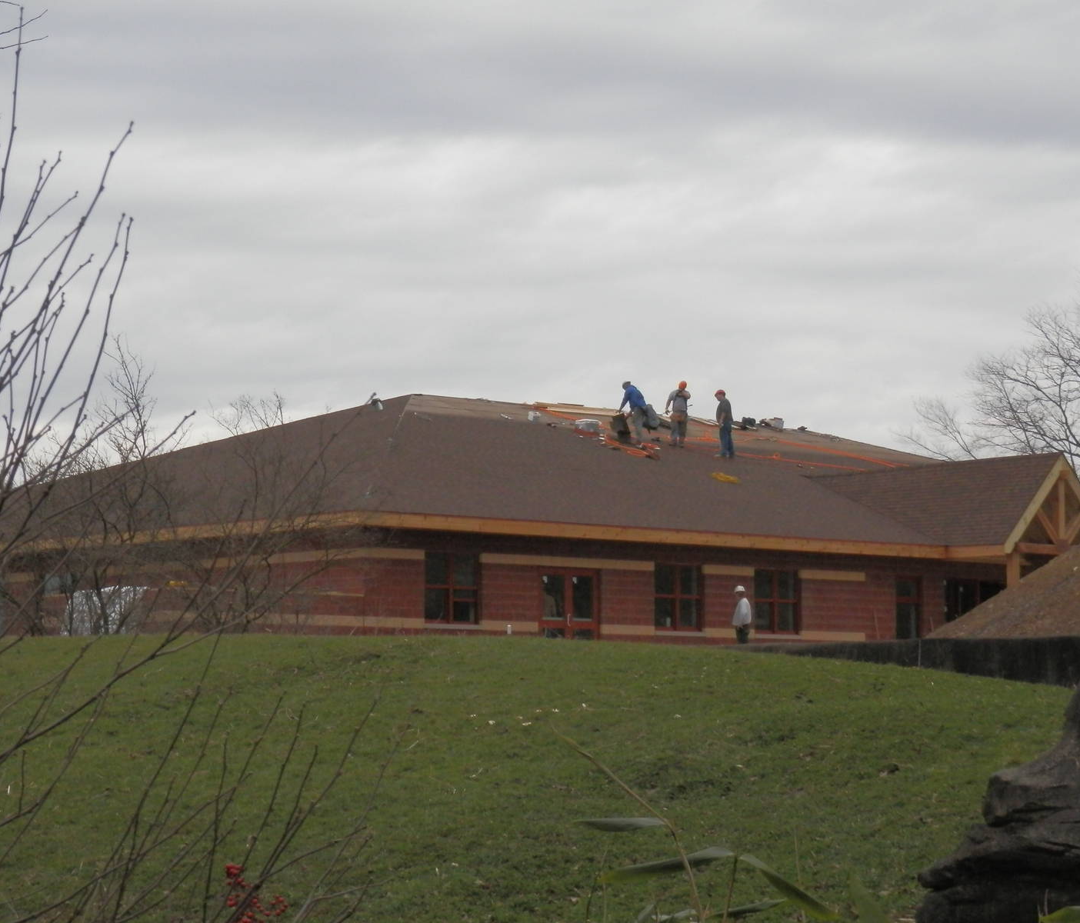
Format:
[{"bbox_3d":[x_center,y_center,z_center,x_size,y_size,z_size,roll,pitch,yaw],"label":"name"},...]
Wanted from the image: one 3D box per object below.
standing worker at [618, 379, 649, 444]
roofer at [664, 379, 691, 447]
[{"bbox_3d":[2.433,-1.229,80.800,0.820,1.690,0.580,0,-5,-3],"label":"standing worker"},{"bbox_3d":[3.616,-1.235,82.000,0.680,1.750,0.480,-1,-5,11],"label":"roofer"}]

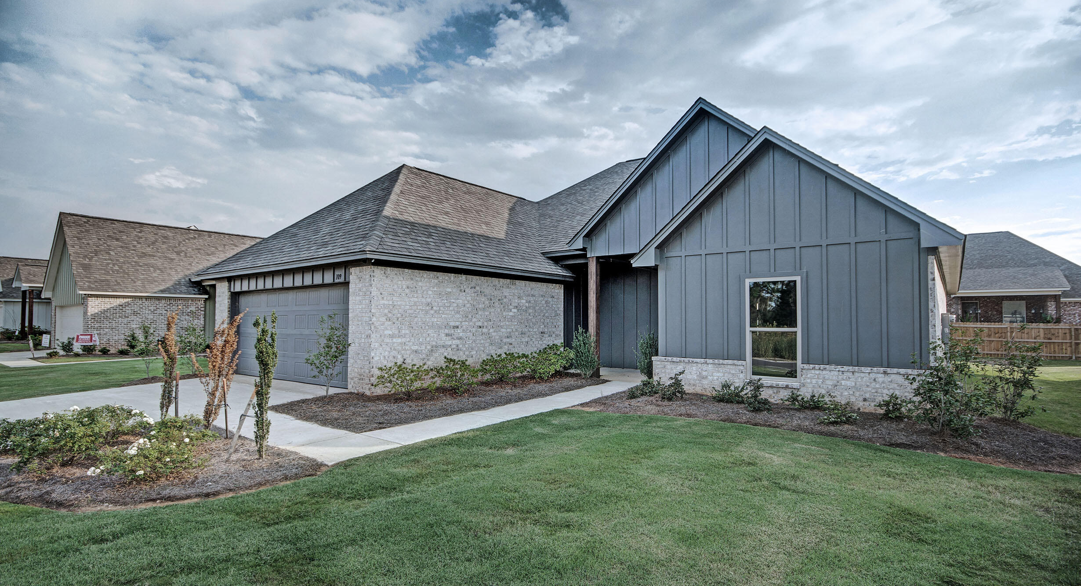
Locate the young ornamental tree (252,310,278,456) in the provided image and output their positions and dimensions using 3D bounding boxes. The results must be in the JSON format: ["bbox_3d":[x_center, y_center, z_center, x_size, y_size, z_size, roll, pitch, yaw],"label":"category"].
[{"bbox_3d":[-2.862,0.958,4.985,0.268,1.503,0.280,2,-4,-30],"label":"young ornamental tree"}]

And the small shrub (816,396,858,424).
[{"bbox_3d":[4.322,1.702,6.971,0.611,0.395,0.580,-2,-4,31],"label":"small shrub"}]

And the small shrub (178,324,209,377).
[{"bbox_3d":[-8.993,1.456,12.421,0.771,1.354,0.750,2,-4,-36],"label":"small shrub"}]

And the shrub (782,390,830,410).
[{"bbox_3d":[4.434,1.796,8.054,0.777,0.319,0.600,-2,-4,29],"label":"shrub"}]

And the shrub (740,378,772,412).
[{"bbox_3d":[3.529,1.669,7.826,0.500,0.541,0.500,-1,-4,24],"label":"shrub"}]

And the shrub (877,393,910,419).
[{"bbox_3d":[5.324,1.704,7.214,0.486,0.399,0.480,-2,-4,36],"label":"shrub"}]

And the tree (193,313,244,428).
[{"bbox_3d":[-4.212,1.015,6.259,0.653,1.479,0.600,2,-4,-34],"label":"tree"}]

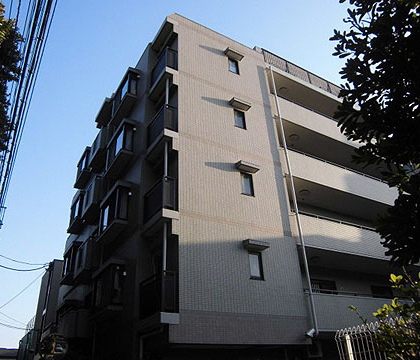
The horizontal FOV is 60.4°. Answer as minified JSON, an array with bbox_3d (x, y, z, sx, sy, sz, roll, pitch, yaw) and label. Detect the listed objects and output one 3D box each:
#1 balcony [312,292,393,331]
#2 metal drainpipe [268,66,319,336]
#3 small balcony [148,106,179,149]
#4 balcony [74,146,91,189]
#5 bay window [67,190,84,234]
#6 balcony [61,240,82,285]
[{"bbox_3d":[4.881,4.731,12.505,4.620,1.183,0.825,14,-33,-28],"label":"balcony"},{"bbox_3d":[2.999,-0.169,13.390,0.100,10.977,0.100,14,-33,-27],"label":"metal drainpipe"},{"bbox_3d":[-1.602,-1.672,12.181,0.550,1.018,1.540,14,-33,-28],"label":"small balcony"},{"bbox_3d":[-7.052,-0.663,20.411,0.495,1.512,2.172,14,-33,-28],"label":"balcony"},{"bbox_3d":[-6.927,1.797,19.138,0.555,1.464,2.297,14,-33,-27],"label":"bay window"},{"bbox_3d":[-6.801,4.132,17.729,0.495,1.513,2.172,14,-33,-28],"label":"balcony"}]

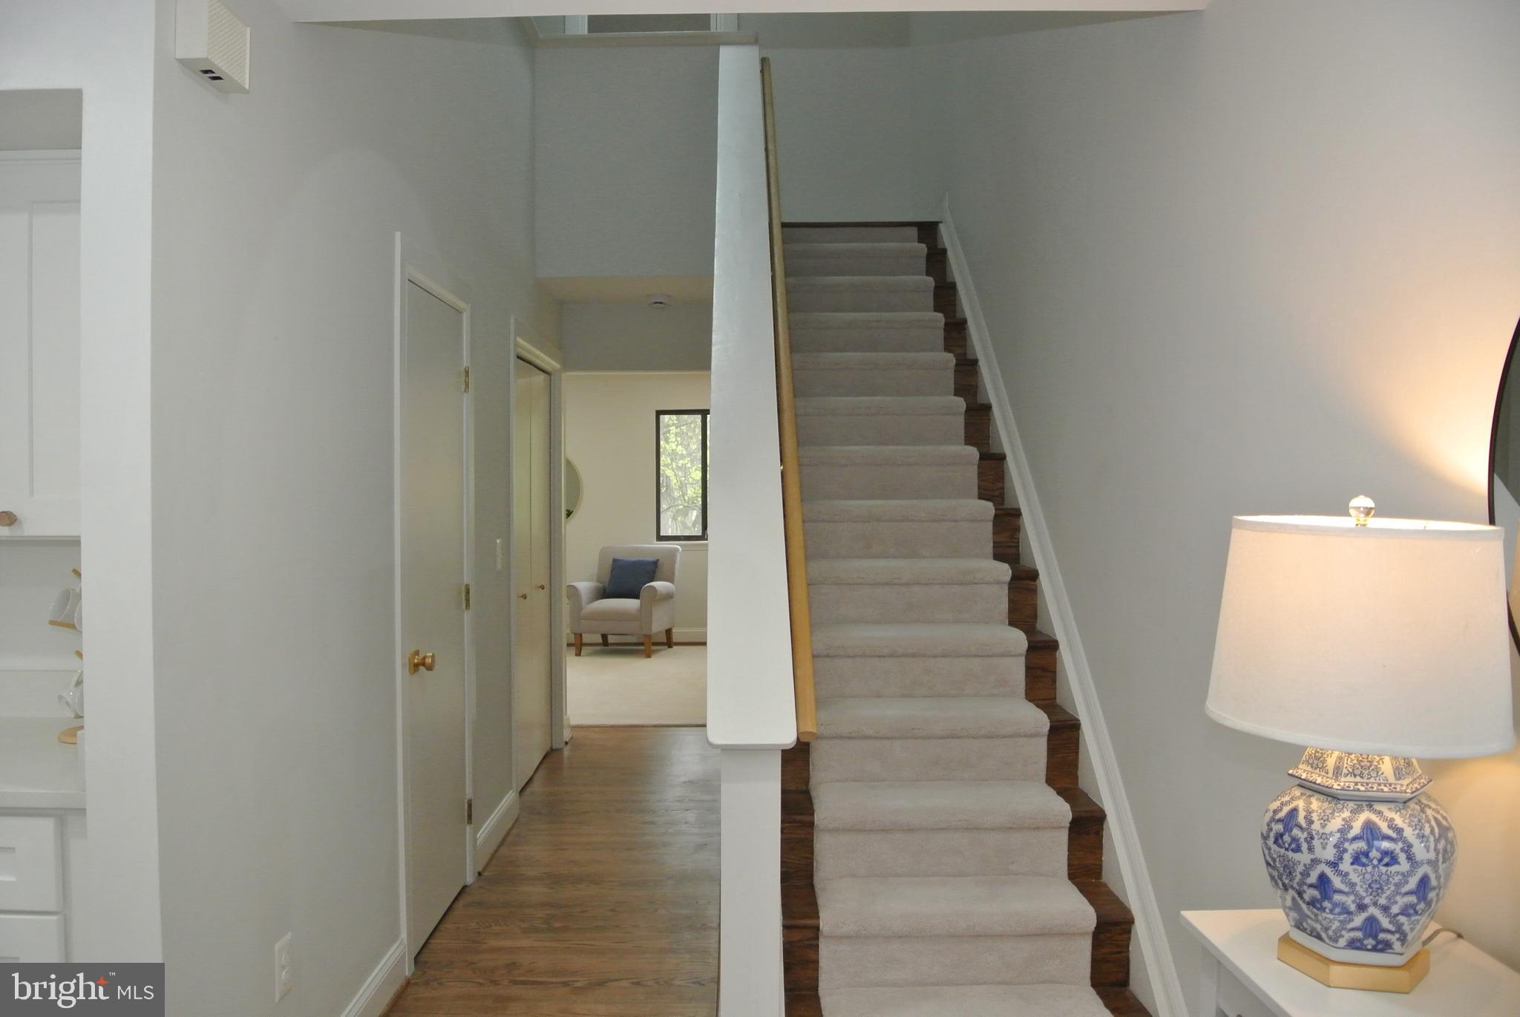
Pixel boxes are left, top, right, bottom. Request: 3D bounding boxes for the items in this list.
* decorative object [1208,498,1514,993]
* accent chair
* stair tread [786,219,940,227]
[{"bbox_3d":[0.722,0.272,1.373,0.342,0.580,0.342,0,1,-1],"label":"decorative object"},{"bbox_3d":[-1.116,0.751,9.512,0.780,0.890,0.800,0,1,11],"label":"accent chair"},{"bbox_3d":[0.434,-1.352,5.556,0.840,0.035,0.250,0,1,-1],"label":"stair tread"}]

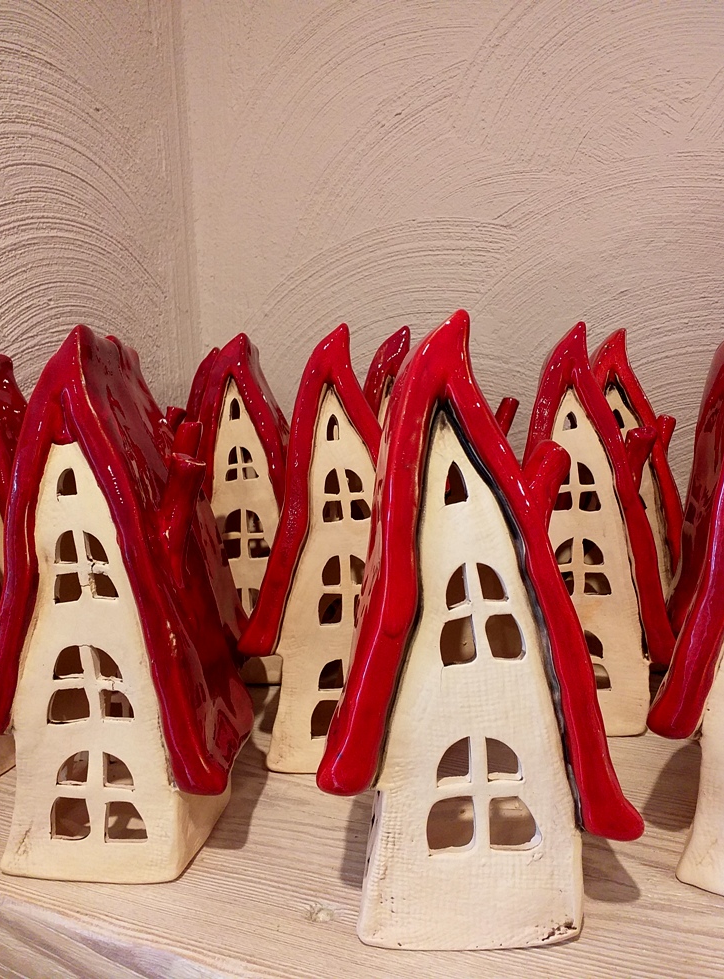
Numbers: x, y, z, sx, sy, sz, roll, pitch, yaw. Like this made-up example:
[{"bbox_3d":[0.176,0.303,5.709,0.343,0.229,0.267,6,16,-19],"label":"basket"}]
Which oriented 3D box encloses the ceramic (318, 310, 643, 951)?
[{"bbox_3d":[0.048,0.059,0.321,0.133,0.265,0.085,-2,11,-2],"label":"ceramic"}]

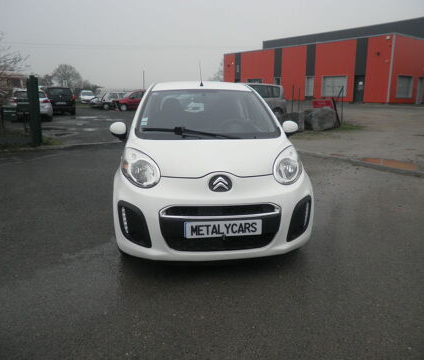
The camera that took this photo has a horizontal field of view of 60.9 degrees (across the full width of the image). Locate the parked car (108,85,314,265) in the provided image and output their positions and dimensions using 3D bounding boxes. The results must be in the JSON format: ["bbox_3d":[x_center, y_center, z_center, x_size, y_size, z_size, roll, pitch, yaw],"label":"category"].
[{"bbox_3d":[-0.110,-0.365,4.032,1.700,1.465,3.440,-1,14,-6],"label":"parked car"}]

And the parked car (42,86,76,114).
[{"bbox_3d":[-9.095,-4.788,21.601,1.780,1.610,4.250,-5,15,-20],"label":"parked car"}]

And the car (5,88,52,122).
[{"bbox_3d":[-8.863,-3.747,17.645,1.790,1.480,4.350,-6,15,-24],"label":"car"}]

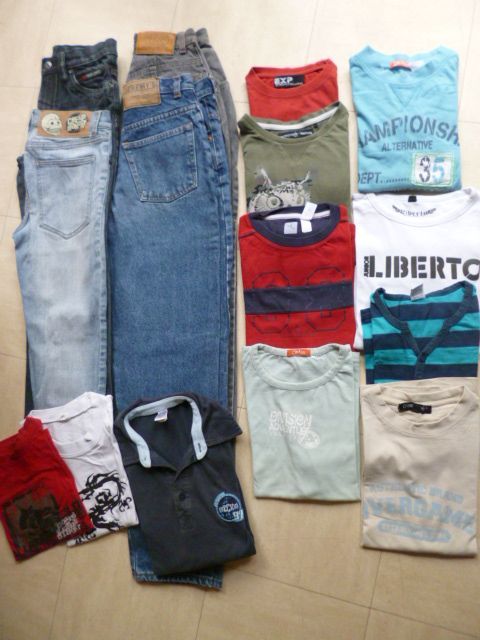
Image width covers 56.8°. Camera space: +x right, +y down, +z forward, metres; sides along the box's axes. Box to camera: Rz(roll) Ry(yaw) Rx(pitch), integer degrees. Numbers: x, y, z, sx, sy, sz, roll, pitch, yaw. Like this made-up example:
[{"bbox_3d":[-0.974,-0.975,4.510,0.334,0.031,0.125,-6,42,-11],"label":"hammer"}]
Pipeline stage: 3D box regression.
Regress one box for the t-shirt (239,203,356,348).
[{"bbox_3d":[0.113,-0.071,0.852,0.220,0.030,0.292,-2,85,11],"label":"t-shirt"}]

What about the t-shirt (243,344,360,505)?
[{"bbox_3d":[0.118,0.186,0.832,0.215,0.030,0.287,-3,85,11],"label":"t-shirt"}]

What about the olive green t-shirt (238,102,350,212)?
[{"bbox_3d":[0.111,-0.278,0.868,0.218,0.030,0.270,-3,85,11],"label":"olive green t-shirt"}]

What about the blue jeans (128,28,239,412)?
[{"bbox_3d":[-0.119,-0.122,0.906,0.252,0.040,1.002,-2,85,11],"label":"blue jeans"}]

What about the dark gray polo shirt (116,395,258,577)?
[{"bbox_3d":[-0.094,0.293,0.827,0.235,0.035,0.320,-16,83,10],"label":"dark gray polo shirt"}]

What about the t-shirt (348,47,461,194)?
[{"bbox_3d":[0.314,-0.386,0.847,0.196,0.030,0.296,-1,86,11],"label":"t-shirt"}]

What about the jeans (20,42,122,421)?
[{"bbox_3d":[-0.368,-0.115,0.954,0.236,0.040,1.002,-1,86,11],"label":"jeans"}]

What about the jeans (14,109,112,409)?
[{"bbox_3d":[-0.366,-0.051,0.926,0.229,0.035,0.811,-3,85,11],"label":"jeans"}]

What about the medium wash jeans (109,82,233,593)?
[{"bbox_3d":[-0.136,-0.002,0.880,0.258,0.040,1.004,-3,85,11],"label":"medium wash jeans"}]

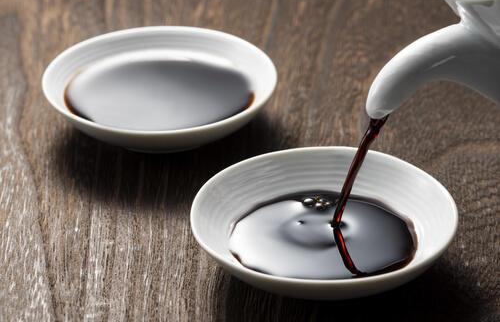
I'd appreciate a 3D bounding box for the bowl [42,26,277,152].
[{"bbox_3d":[-0.037,-0.025,0.611,0.096,0.022,0.096,0,30,0],"label":"bowl"}]

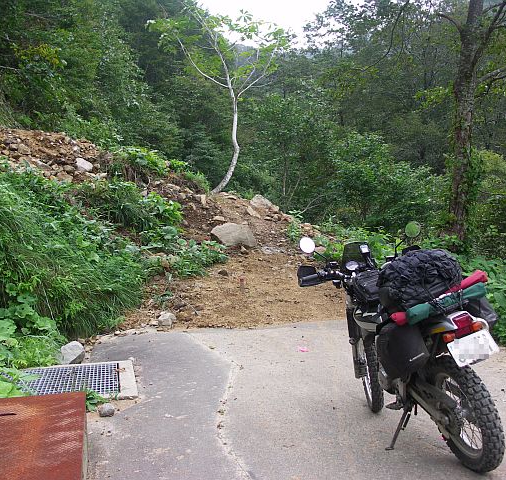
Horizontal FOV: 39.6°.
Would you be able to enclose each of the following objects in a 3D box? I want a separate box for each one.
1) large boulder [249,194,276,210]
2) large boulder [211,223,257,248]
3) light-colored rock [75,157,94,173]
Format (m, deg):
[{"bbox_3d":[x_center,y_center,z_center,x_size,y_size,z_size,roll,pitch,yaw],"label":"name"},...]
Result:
[{"bbox_3d":[0.264,-1.041,19.500,0.720,0.420,0.580,0,2,0],"label":"large boulder"},{"bbox_3d":[-0.421,-0.102,16.000,1.030,0.560,0.800,0,2,0],"label":"large boulder"},{"bbox_3d":[-3.957,-1.773,16.500,0.420,0.350,0.360,0,2,0],"label":"light-colored rock"}]

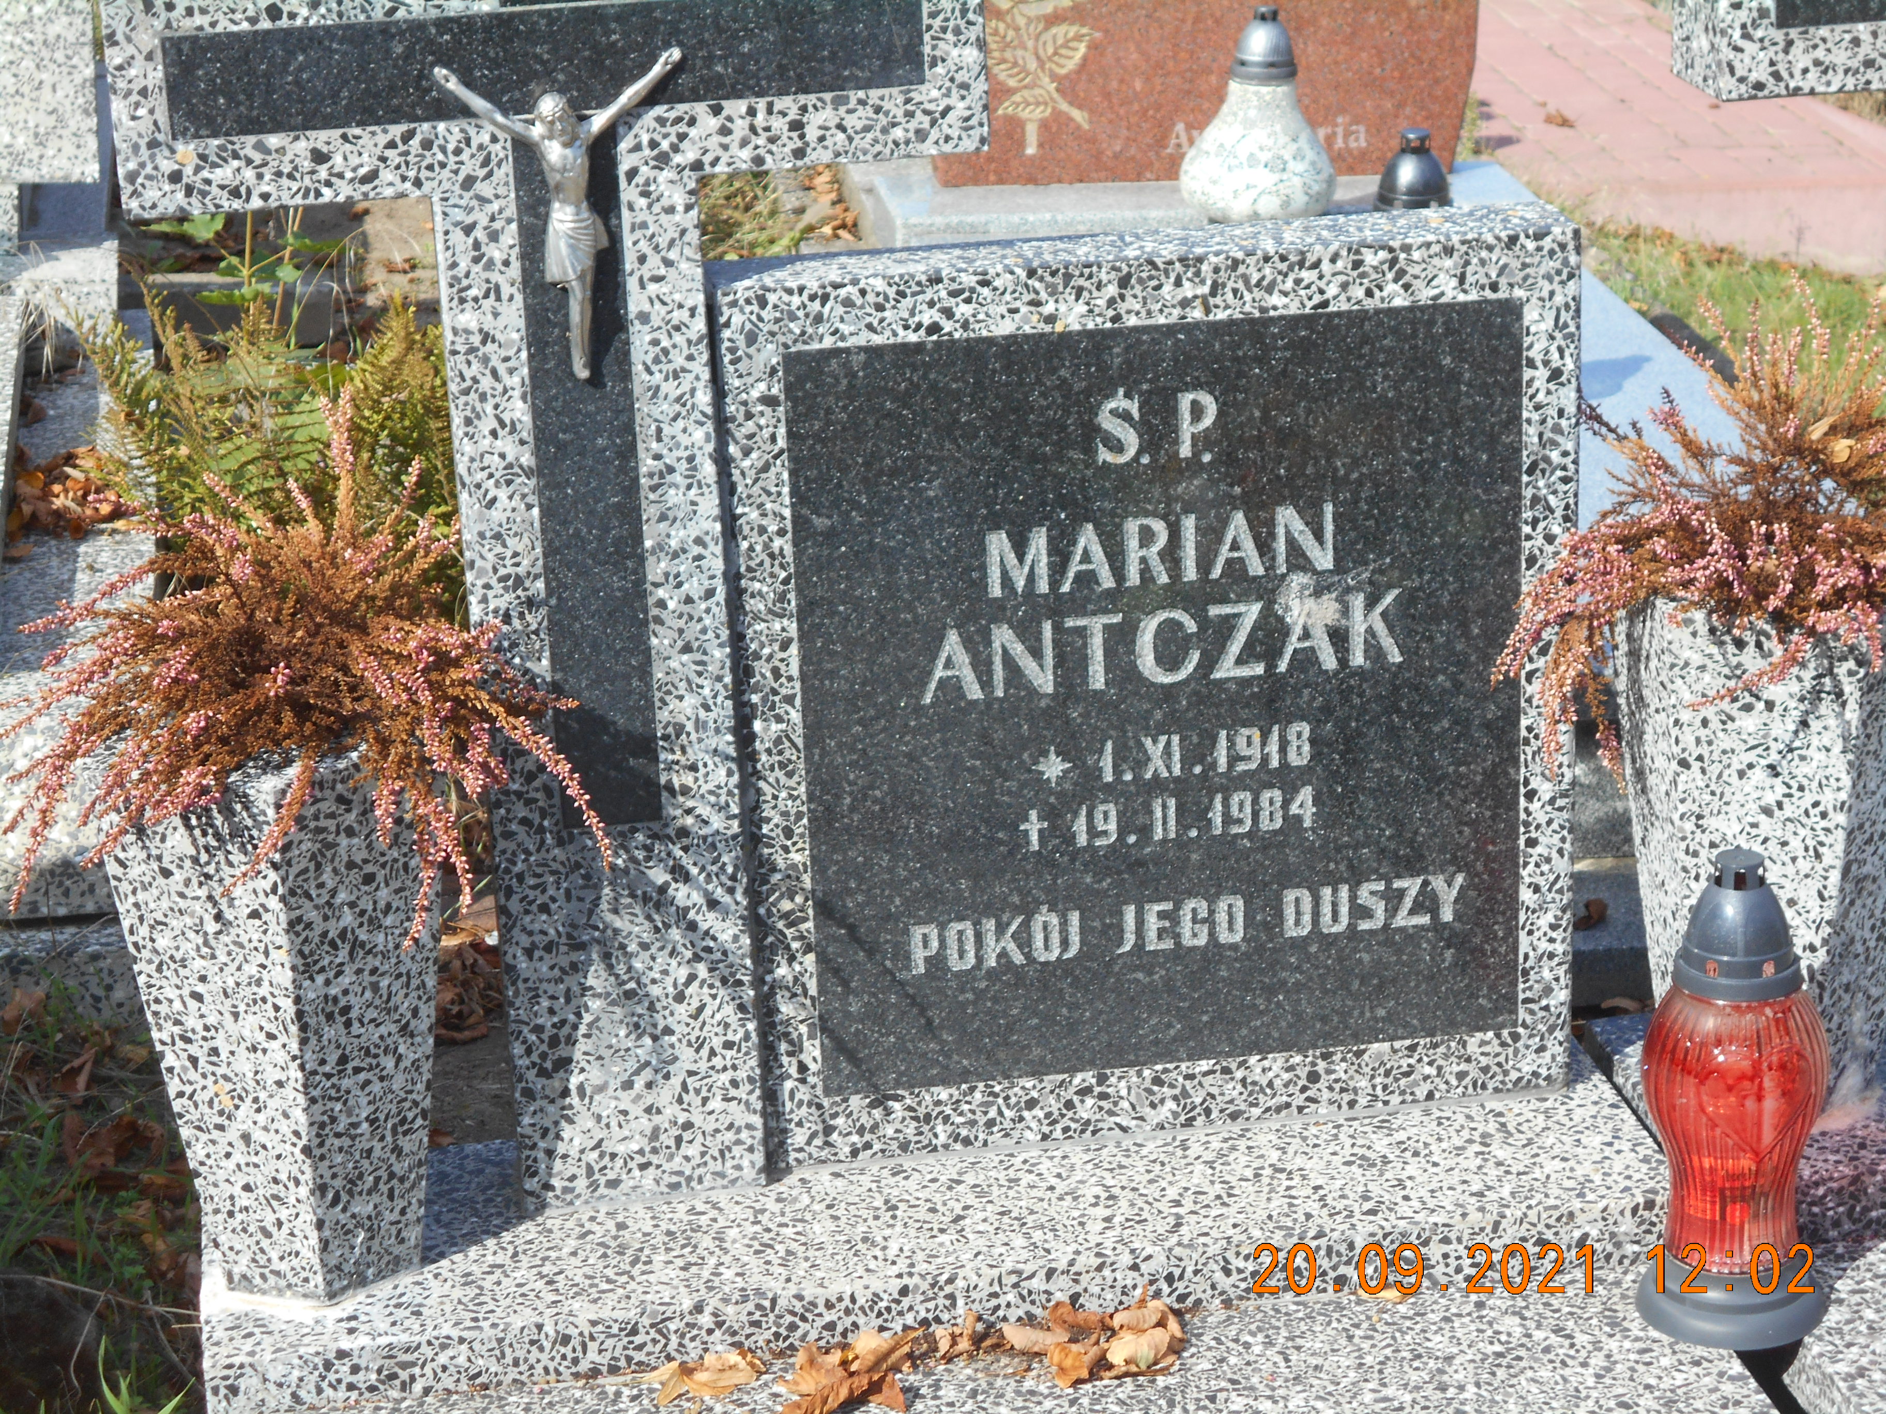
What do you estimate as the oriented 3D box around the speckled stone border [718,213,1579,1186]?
[{"bbox_3d":[0.118,-0.009,2.297,0.459,0.503,0.069,-5,19,-8],"label":"speckled stone border"}]

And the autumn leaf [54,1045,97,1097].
[{"bbox_3d":[-0.606,0.254,2.892,0.032,0.024,0.033,-5,19,-8],"label":"autumn leaf"}]

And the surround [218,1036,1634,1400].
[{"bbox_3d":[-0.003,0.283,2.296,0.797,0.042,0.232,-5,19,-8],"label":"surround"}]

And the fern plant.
[{"bbox_3d":[-0.557,-0.181,3.585,0.360,0.370,0.340,-5,19,-8],"label":"fern plant"}]

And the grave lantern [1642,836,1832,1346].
[{"bbox_3d":[0.411,0.196,2.145,0.098,0.254,0.098,-5,19,-8],"label":"grave lantern"}]

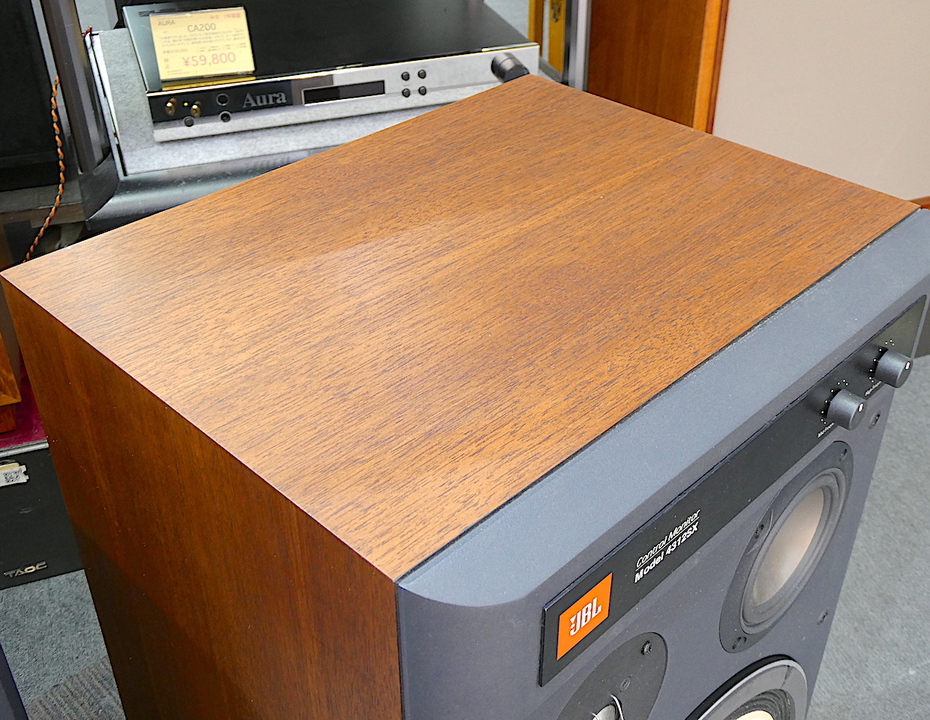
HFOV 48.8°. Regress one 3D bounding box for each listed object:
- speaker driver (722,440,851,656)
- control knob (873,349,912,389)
[{"bbox_3d":[0.155,0.092,0.515,0.120,0.116,0.028,-29,43,-36],"label":"speaker driver"},{"bbox_3d":[0.203,0.004,0.486,0.017,0.017,0.012,-29,43,-36],"label":"control knob"}]

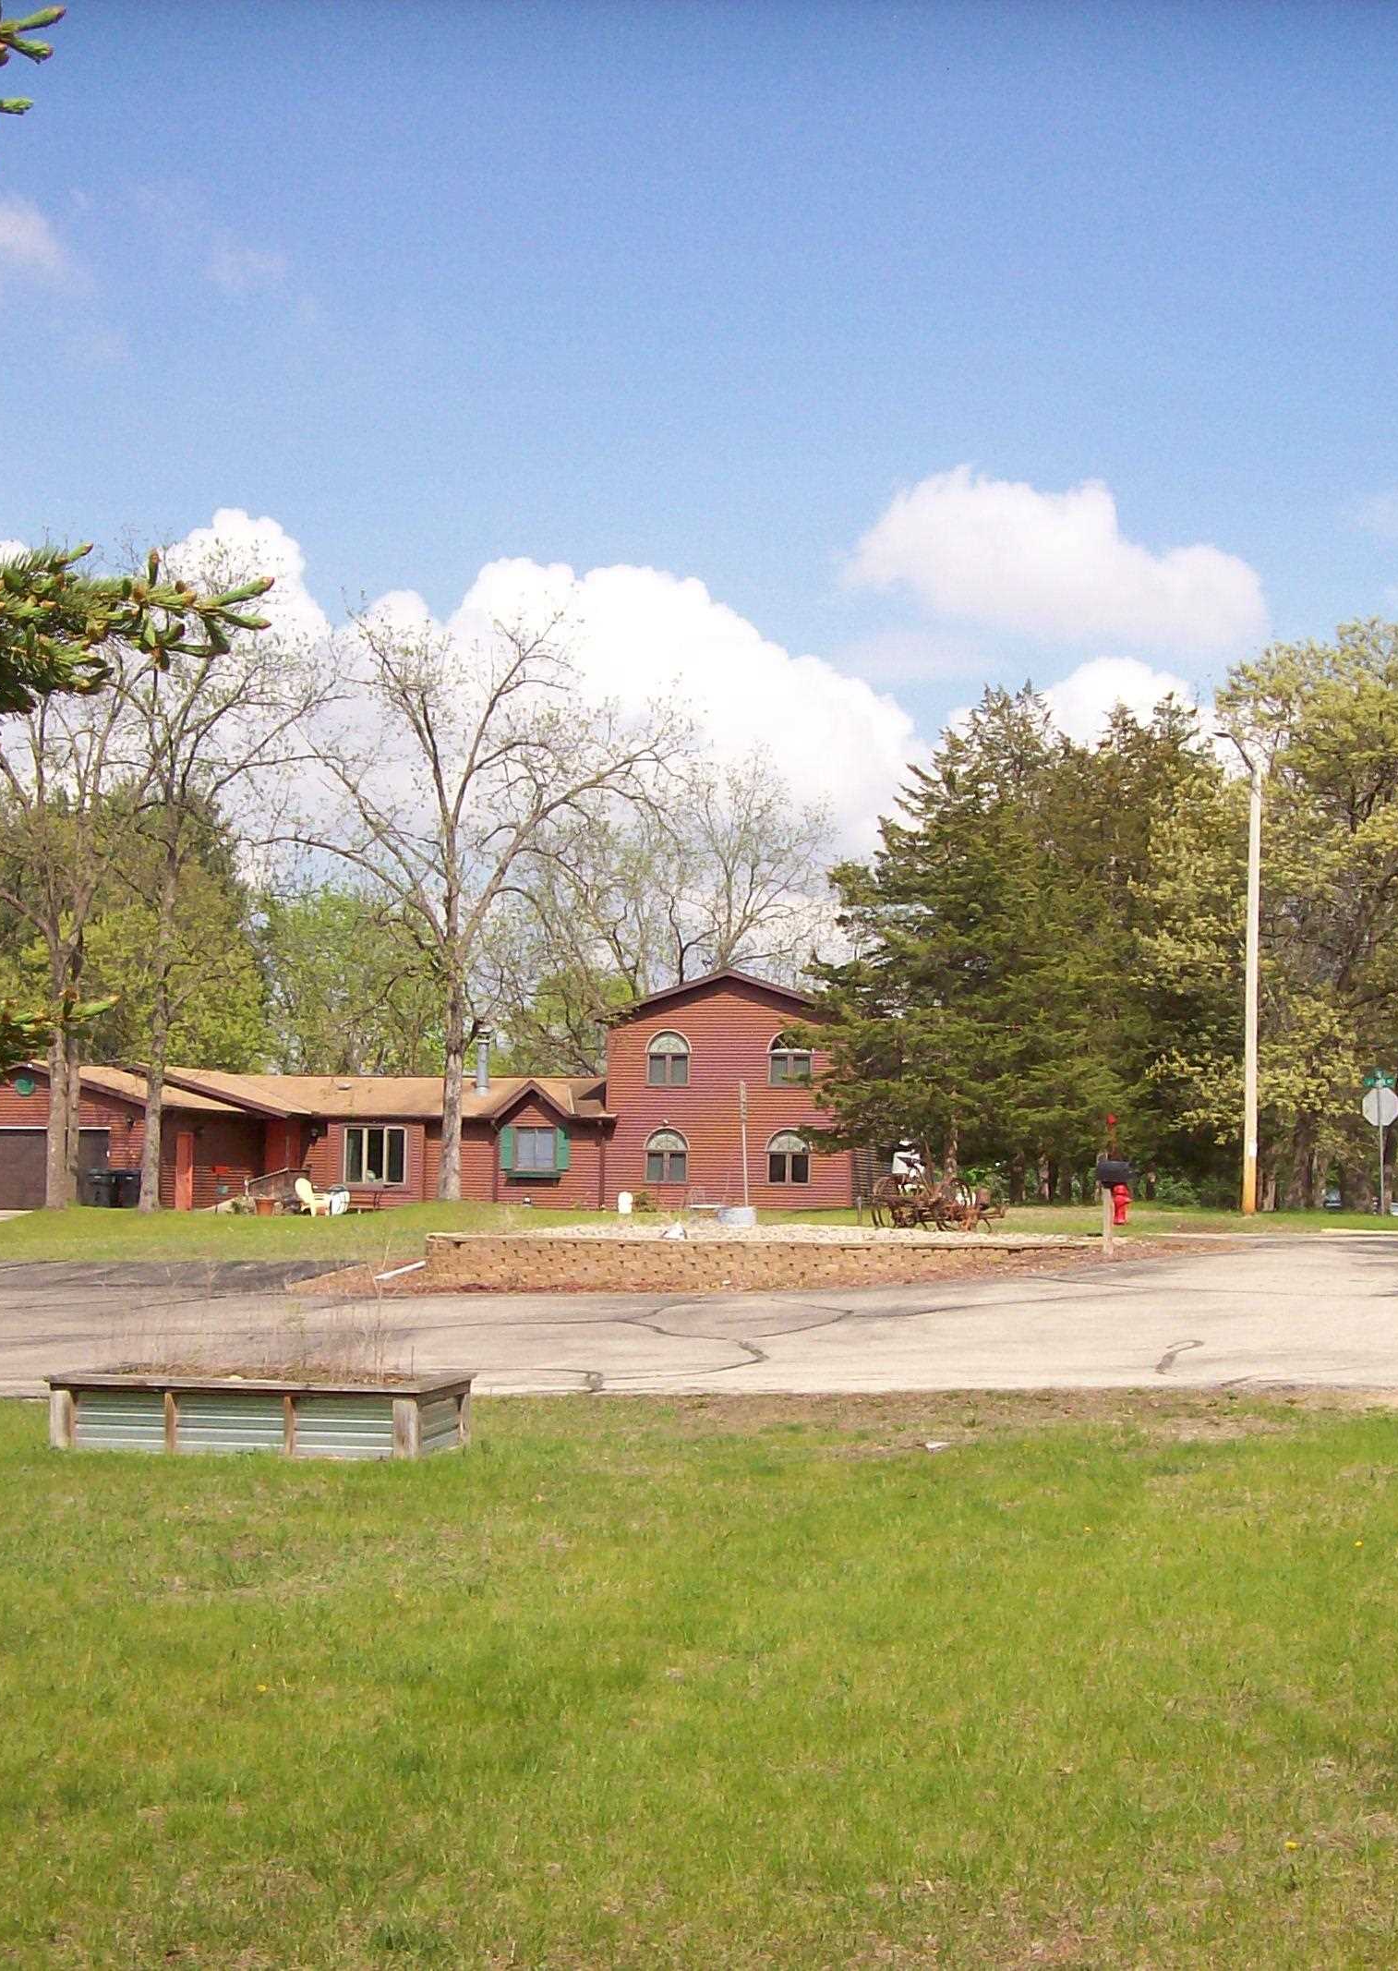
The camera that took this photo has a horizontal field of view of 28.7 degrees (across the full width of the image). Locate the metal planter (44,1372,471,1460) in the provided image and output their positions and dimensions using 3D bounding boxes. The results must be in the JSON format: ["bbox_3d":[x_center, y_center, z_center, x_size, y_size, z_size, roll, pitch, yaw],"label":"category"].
[{"bbox_3d":[-2.302,2.281,14.645,2.000,0.360,1.200,0,-4,10],"label":"metal planter"}]

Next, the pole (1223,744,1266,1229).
[{"bbox_3d":[10.814,-0.244,54.302,1.200,9.600,0.350,4,-5,-37],"label":"pole"}]

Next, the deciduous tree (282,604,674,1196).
[{"bbox_3d":[-4.986,-1.806,65.438,9.100,13.900,9.000,1,-4,0],"label":"deciduous tree"}]

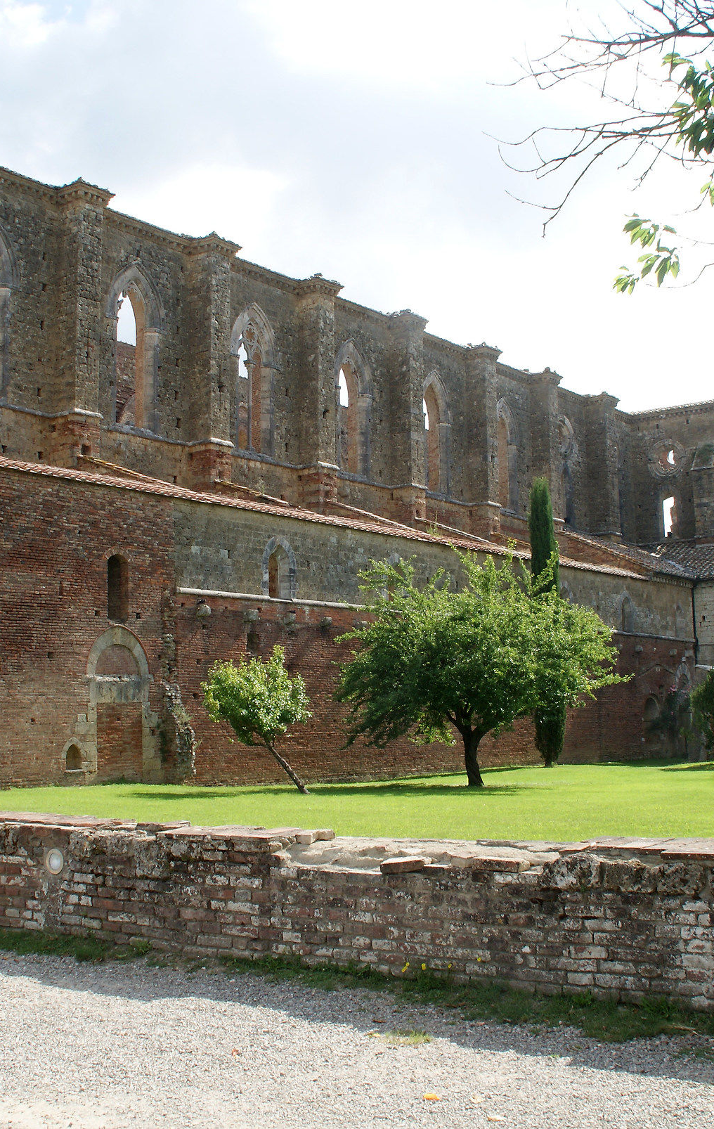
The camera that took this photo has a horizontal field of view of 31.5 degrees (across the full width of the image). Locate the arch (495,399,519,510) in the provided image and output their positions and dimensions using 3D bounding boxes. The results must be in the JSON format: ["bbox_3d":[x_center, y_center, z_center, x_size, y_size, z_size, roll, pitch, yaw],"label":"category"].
[{"bbox_3d":[6.445,-4.915,56.988,0.763,5.259,2.126,-6,-9,39],"label":"arch"}]

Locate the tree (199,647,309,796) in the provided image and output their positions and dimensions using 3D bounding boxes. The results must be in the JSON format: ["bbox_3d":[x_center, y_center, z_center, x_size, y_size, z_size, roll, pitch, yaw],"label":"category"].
[{"bbox_3d":[-2.274,3.499,28.755,2.426,3.350,2.400,0,-7,-5],"label":"tree"}]

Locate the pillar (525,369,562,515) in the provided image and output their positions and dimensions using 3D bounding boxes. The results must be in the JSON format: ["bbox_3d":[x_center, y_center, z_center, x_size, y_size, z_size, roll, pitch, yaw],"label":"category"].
[{"bbox_3d":[8.769,-5.422,58.263,1.188,6.750,1.269,-6,-9,39],"label":"pillar"}]

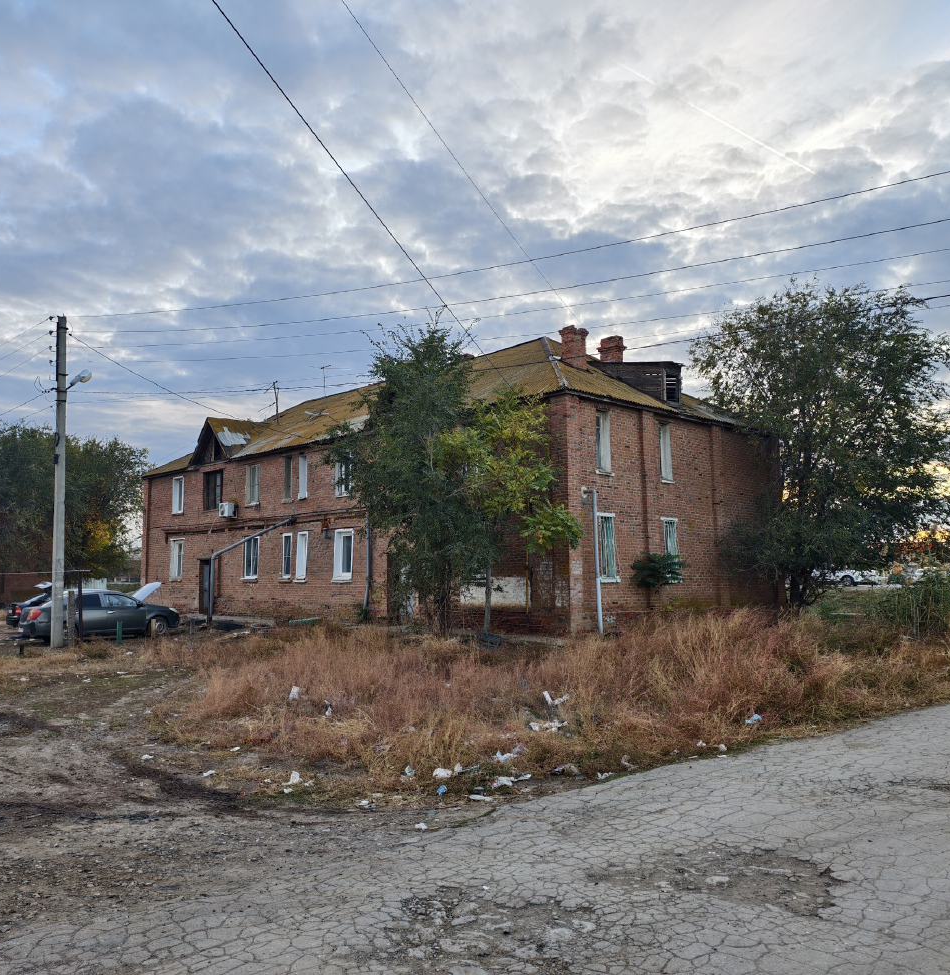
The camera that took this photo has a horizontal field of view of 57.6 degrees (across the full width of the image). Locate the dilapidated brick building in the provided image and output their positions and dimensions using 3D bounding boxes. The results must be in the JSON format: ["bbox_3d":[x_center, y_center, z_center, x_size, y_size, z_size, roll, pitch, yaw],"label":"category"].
[{"bbox_3d":[-2.296,0.049,34.060,11.800,9.750,25.200,5,-8,-44],"label":"dilapidated brick building"}]

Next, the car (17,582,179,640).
[{"bbox_3d":[-10.903,3.613,25.360,4.350,1.650,1.720,5,-8,-42],"label":"car"}]

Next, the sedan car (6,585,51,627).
[{"bbox_3d":[-13.681,4.123,29.987,4.350,1.600,1.720,5,-8,-42],"label":"sedan car"}]

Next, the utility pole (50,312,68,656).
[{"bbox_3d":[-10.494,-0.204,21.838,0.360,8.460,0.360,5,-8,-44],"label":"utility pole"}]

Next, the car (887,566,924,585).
[{"bbox_3d":[32.608,6.715,65.640,4.400,1.550,1.800,5,-8,-44],"label":"car"}]

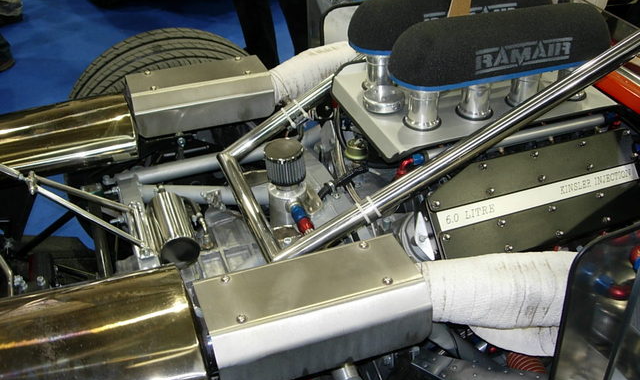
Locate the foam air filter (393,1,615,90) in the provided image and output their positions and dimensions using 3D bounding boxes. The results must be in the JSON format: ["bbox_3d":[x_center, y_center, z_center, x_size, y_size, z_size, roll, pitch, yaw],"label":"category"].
[{"bbox_3d":[0.344,-0.285,1.319,0.450,0.088,0.158,-12,35,-16],"label":"foam air filter"}]

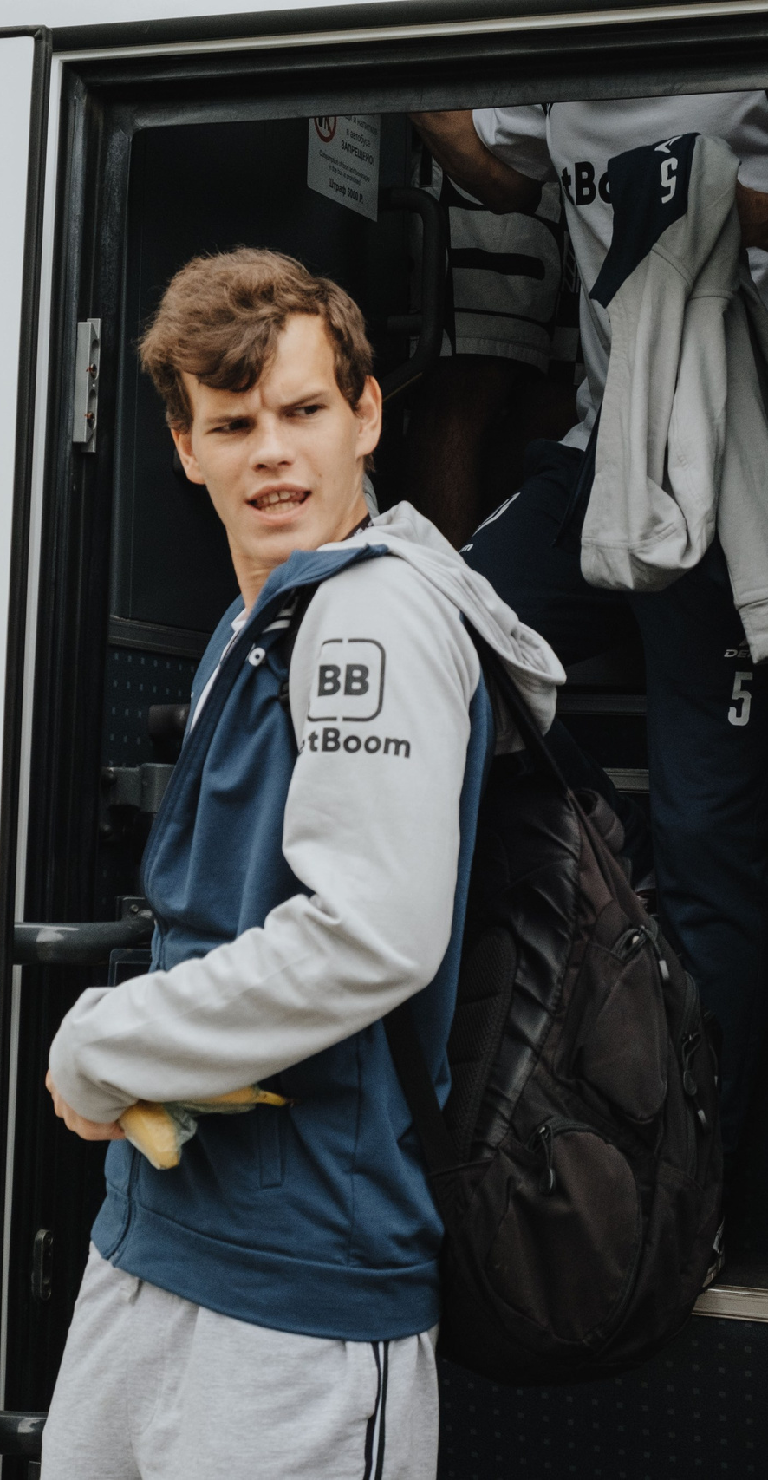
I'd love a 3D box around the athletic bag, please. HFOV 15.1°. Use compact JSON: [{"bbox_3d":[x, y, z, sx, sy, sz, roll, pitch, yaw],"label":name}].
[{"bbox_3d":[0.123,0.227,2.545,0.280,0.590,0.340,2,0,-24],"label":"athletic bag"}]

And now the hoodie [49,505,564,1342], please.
[{"bbox_3d":[-0.068,0.147,2.450,0.460,0.690,0.500,2,0,-24],"label":"hoodie"}]

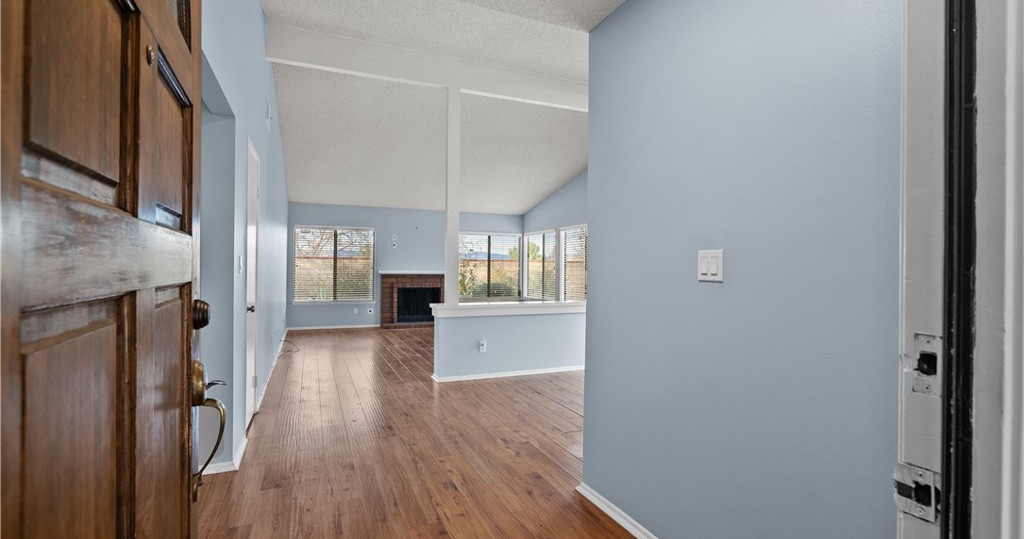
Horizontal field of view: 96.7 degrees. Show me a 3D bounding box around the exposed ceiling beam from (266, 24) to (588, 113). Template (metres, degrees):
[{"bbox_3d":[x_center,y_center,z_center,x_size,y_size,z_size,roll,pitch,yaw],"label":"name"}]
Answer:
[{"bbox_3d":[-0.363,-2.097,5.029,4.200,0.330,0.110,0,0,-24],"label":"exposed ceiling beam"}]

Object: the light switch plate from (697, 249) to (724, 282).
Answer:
[{"bbox_3d":[0.736,-0.015,1.689,0.010,0.115,0.115,0,0,-24],"label":"light switch plate"}]

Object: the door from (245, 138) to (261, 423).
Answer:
[{"bbox_3d":[-2.032,0.152,3.540,0.040,2.030,0.670,0,0,-24],"label":"door"}]

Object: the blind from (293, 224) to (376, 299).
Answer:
[{"bbox_3d":[-3.509,-0.092,9.088,1.470,1.400,0.060,0,0,-24],"label":"blind"}]

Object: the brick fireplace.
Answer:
[{"bbox_3d":[-1.925,0.615,9.501,1.560,1.135,0.480,0,0,-24],"label":"brick fireplace"}]

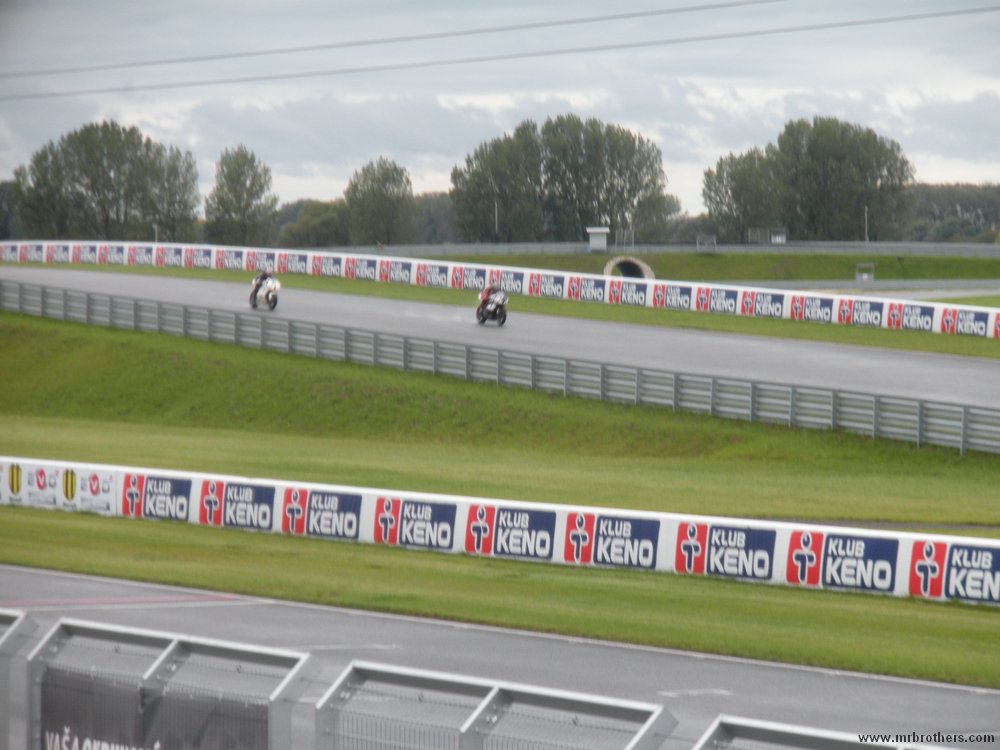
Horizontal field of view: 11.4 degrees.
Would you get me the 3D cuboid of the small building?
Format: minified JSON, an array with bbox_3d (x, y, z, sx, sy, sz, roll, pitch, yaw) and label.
[{"bbox_3d":[9.490,-13.050,485.000,2.250,2.490,2.200,0,2,-2],"label":"small building"}]

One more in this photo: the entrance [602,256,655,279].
[{"bbox_3d":[12.160,-9.390,472.000,4.840,3.470,2.600,0,2,-5],"label":"entrance"}]

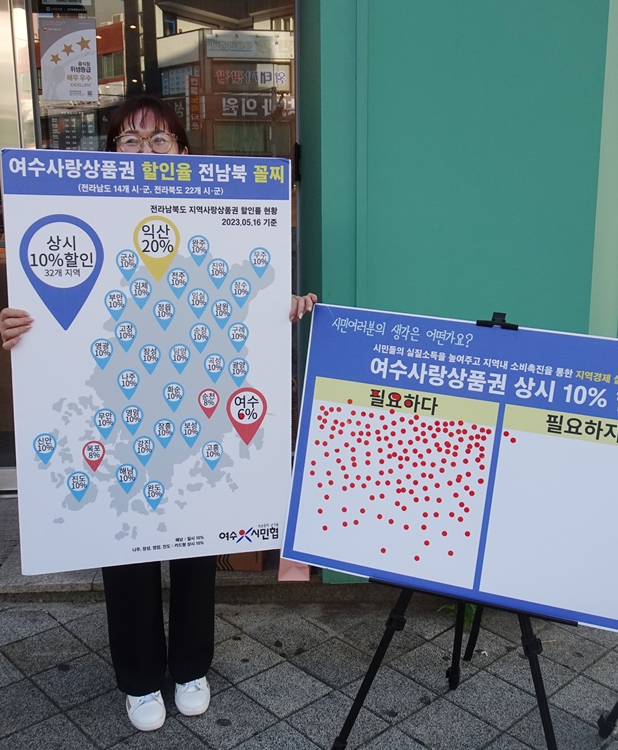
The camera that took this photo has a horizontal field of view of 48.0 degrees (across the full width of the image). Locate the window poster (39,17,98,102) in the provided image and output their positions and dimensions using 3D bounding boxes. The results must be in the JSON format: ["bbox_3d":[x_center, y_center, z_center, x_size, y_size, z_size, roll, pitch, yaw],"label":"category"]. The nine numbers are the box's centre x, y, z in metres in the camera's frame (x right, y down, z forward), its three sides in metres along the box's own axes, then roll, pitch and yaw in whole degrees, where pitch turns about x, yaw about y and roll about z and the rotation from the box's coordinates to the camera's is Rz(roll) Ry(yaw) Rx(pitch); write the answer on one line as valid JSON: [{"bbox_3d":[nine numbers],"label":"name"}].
[{"bbox_3d":[-0.990,-1.300,2.861,0.230,0.320,0.020,-1,10,-3],"label":"window poster"}]

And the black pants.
[{"bbox_3d":[-0.397,0.372,1.806,0.330,0.840,0.240,-3,11,-16],"label":"black pants"}]

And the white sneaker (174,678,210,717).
[{"bbox_3d":[-0.322,0.805,1.879,0.102,0.105,0.250,-2,10,-10],"label":"white sneaker"}]

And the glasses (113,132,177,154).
[{"bbox_3d":[-0.381,-0.533,1.601,0.143,0.046,0.125,-3,10,-15],"label":"glasses"}]

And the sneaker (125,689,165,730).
[{"bbox_3d":[-0.424,0.814,1.832,0.102,0.105,0.250,-2,10,-10],"label":"sneaker"}]

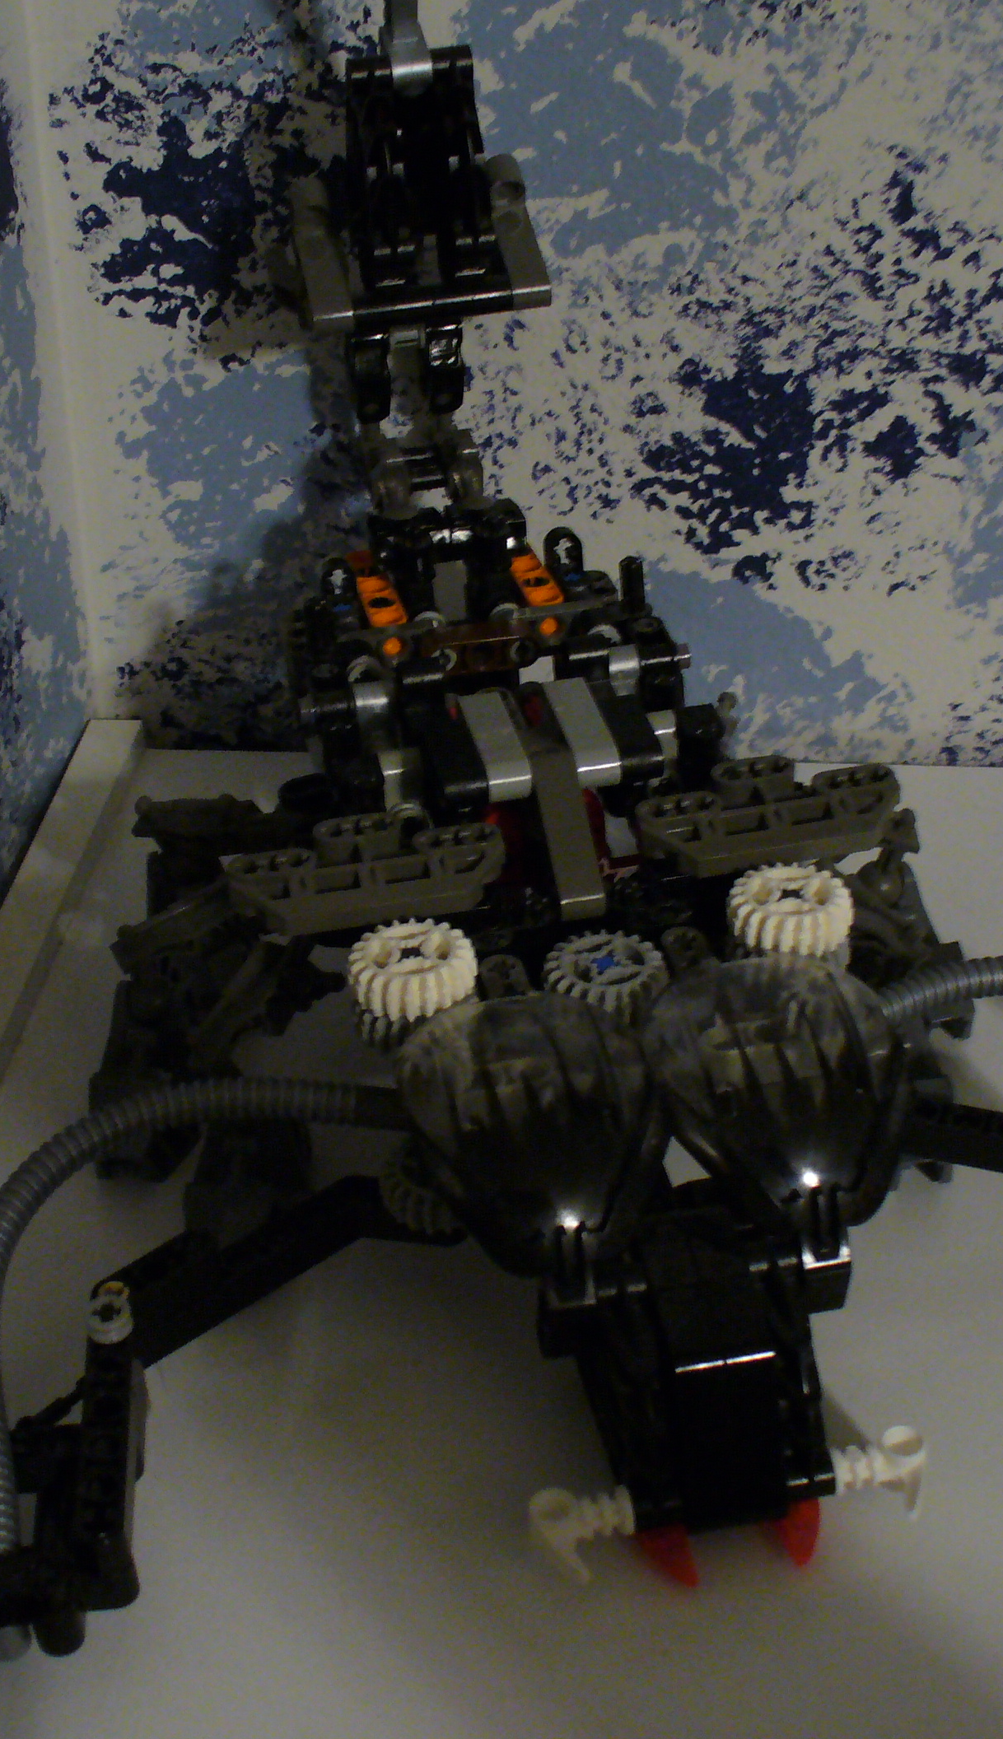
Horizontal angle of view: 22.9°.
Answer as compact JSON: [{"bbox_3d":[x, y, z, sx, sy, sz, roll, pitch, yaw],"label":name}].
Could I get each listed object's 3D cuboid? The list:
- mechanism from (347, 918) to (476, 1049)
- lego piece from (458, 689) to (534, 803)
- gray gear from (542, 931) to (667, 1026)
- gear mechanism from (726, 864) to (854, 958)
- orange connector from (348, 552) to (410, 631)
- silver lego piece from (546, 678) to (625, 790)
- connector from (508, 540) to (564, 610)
[{"bbox_3d":[-0.014,0.020,0.416,0.022,0.015,0.022,-6,30,3],"label":"mechanism"},{"bbox_3d":[-0.001,-0.021,0.452,0.008,0.008,0.032,-7,35,-9],"label":"lego piece"},{"bbox_3d":[0.018,0.019,0.421,0.022,0.008,0.022,-9,33,6],"label":"gray gear"},{"bbox_3d":[0.049,0.007,0.423,0.022,0.008,0.022,-3,29,-12],"label":"gear mechanism"},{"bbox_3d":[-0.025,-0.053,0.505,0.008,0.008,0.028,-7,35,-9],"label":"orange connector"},{"bbox_3d":[0.015,-0.023,0.454,0.008,0.008,0.032,-7,35,-9],"label":"silver lego piece"},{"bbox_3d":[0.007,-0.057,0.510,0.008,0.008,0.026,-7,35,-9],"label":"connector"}]

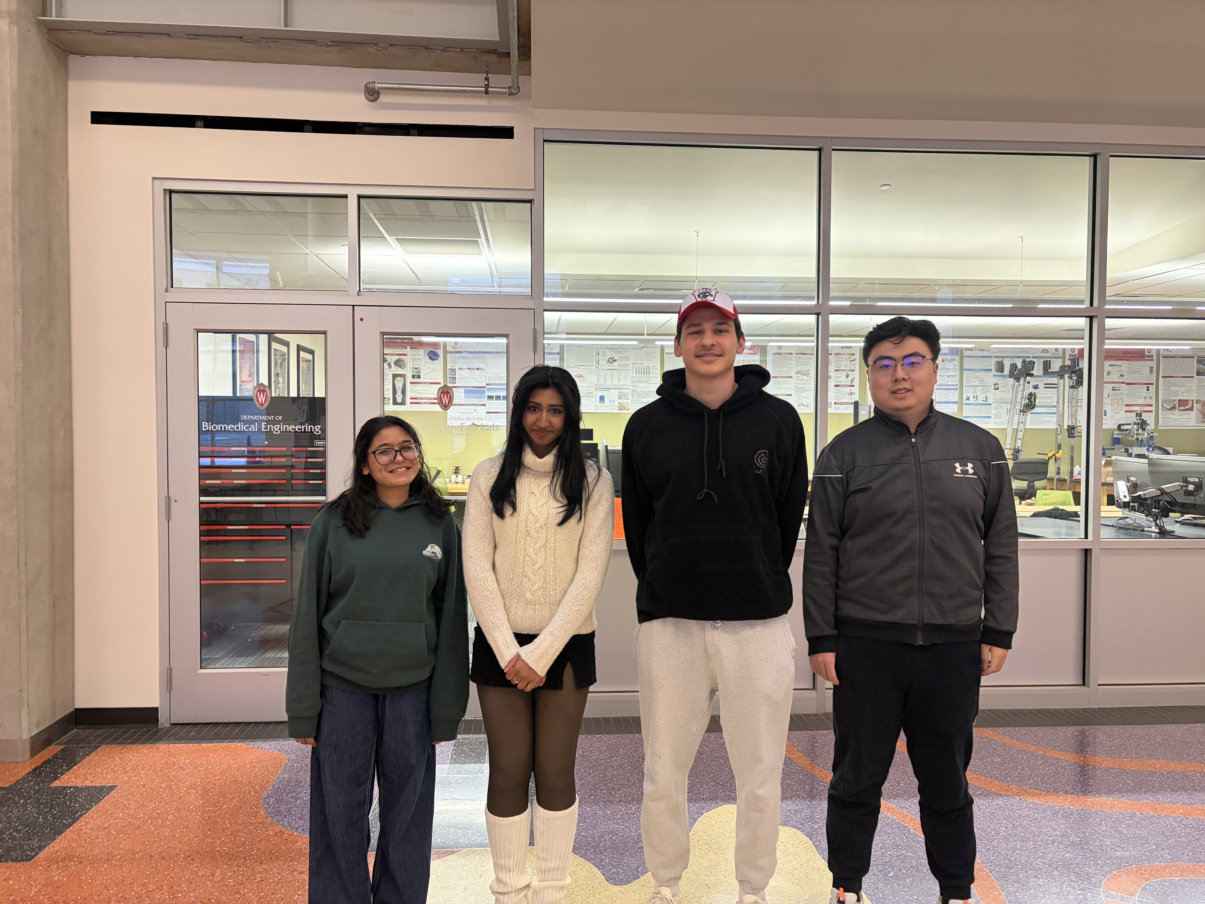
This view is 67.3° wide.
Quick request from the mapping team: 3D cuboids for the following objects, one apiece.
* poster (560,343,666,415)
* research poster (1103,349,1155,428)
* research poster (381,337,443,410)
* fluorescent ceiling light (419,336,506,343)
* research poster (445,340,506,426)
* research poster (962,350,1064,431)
[{"bbox_3d":[0.132,-0.940,11.369,1.195,0.903,0.020,0,1,-4],"label":"poster"},{"bbox_3d":[6.661,-0.842,11.869,1.215,1.070,0.020,0,1,-4],"label":"research poster"},{"bbox_3d":[-2.577,-0.967,11.161,1.215,0.920,0.020,0,1,-4],"label":"research poster"},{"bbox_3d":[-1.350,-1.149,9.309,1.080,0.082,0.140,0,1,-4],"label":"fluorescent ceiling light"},{"bbox_3d":[-1.227,-0.858,11.267,1.396,1.067,0.020,0,1,-4],"label":"research poster"},{"bbox_3d":[5.331,-0.838,11.767,1.312,1.067,0.020,0,1,-4],"label":"research poster"}]

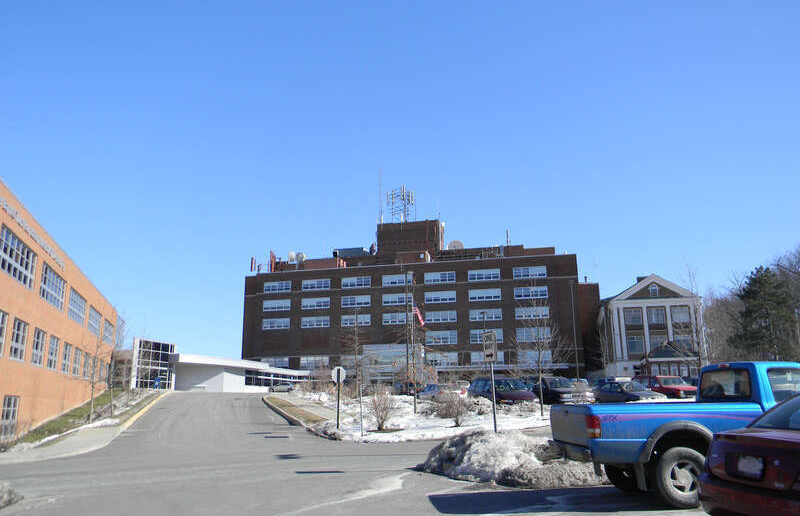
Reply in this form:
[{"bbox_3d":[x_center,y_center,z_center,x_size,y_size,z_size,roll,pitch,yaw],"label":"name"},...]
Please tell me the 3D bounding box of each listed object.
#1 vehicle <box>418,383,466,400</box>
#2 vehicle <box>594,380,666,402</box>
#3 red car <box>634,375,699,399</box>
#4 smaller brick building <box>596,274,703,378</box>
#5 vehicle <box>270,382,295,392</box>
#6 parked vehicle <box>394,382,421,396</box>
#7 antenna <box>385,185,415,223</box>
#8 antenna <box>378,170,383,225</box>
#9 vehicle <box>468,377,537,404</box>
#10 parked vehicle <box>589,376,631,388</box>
[{"bbox_3d":[2.564,8.710,41.100,1.750,1.430,4.600,3,-14,-14],"label":"vehicle"},{"bbox_3d":[11.049,6.688,31.285,1.720,1.390,4.500,3,-14,-15],"label":"vehicle"},{"bbox_3d":[12.648,6.453,30.722,1.730,1.620,4.250,3,-14,-13],"label":"red car"},{"bbox_3d":[37.777,12.466,99.611,12.000,16.000,18.000,-3,-14,12],"label":"smaller brick building"},{"bbox_3d":[-17.021,18.953,94.713,4.400,1.470,1.730,-4,-14,13],"label":"vehicle"},{"bbox_3d":[0.596,13.094,63.706,1.800,1.650,4.600,3,-14,-14],"label":"parked vehicle"},{"bbox_3d":[0.106,-10.670,127.056,4.800,8.000,4.300,-4,-14,14],"label":"antenna"},{"bbox_3d":[-3.624,-11.740,123.151,0.400,11.500,0.400,-4,-14,14],"label":"antenna"},{"bbox_3d":[4.495,6.082,28.254,1.870,1.720,4.700,2,-14,-12],"label":"vehicle"},{"bbox_3d":[13.410,8.438,41.070,1.800,1.650,4.600,3,-14,-13],"label":"parked vehicle"}]

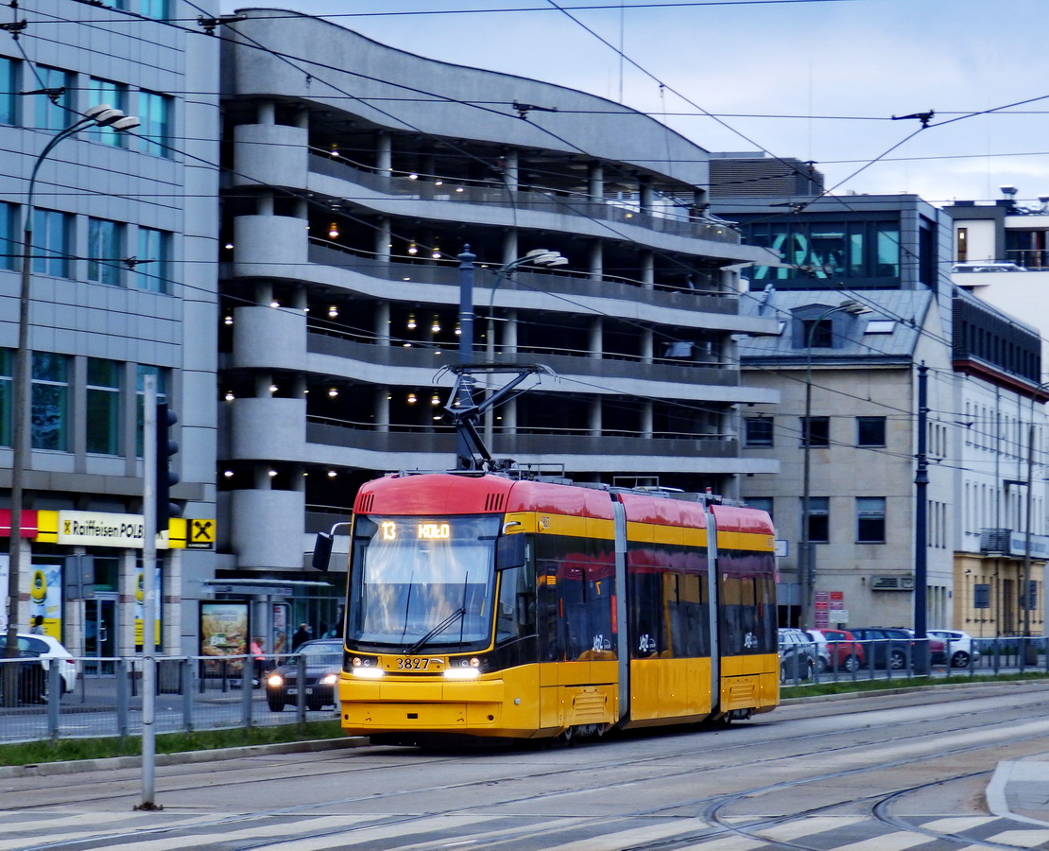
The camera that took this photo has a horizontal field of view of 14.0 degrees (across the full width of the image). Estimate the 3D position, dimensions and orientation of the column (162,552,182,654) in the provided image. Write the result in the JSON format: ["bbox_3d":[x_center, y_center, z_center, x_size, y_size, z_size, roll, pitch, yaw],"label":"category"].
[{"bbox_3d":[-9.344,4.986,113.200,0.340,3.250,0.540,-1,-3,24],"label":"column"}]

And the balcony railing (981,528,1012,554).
[{"bbox_3d":[21.857,5.346,197.000,1.200,1.130,1.800,0,-3,15],"label":"balcony railing"}]

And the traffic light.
[{"bbox_3d":[-3.033,0.320,35.600,0.240,1.040,0.280,-2,-4,40],"label":"traffic light"}]

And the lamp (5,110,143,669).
[{"bbox_3d":[-9.075,-0.381,84.826,2.500,12.034,0.900,-1,-3,15],"label":"lamp"}]

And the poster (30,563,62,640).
[{"bbox_3d":[-11.738,4.385,104.409,0.060,1.950,1.450,-1,-3,25],"label":"poster"}]

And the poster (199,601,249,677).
[{"bbox_3d":[-7.400,5.299,105.200,1.360,1.940,0.150,-1,-3,20],"label":"poster"}]

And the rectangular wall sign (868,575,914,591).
[{"bbox_3d":[14.712,6.281,170.000,1.770,0.600,0.200,0,-3,14],"label":"rectangular wall sign"}]

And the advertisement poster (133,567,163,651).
[{"bbox_3d":[-9.943,4.834,112.300,0.050,2.080,1.400,-1,-3,24],"label":"advertisement poster"}]

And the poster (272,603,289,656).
[{"bbox_3d":[-6.023,5.062,104.878,0.430,1.450,0.080,0,-3,10],"label":"poster"}]

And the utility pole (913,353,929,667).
[{"bbox_3d":[12.209,2.863,131.000,0.470,9.650,0.470,-1,-3,20],"label":"utility pole"}]

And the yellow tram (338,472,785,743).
[{"bbox_3d":[1.025,3.051,68.882,2.360,3.750,20.000,-1,-3,15],"label":"yellow tram"}]

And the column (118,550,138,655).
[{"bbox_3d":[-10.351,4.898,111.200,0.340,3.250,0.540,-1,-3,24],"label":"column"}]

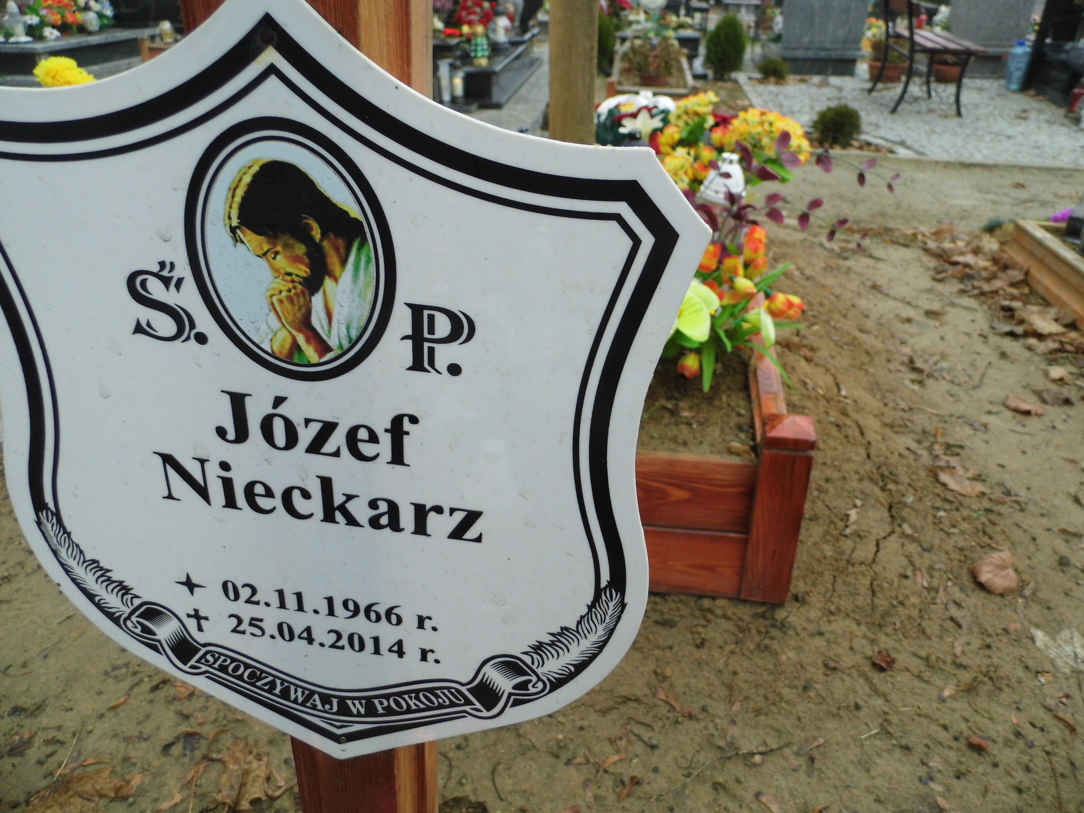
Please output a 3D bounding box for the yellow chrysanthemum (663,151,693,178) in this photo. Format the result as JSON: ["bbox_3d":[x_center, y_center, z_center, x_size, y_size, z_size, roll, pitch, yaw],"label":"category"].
[{"bbox_3d":[0.305,-0.554,1.800,0.086,0.064,0.070,6,30,11],"label":"yellow chrysanthemum"}]

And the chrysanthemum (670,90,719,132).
[{"bbox_3d":[0.367,-0.716,1.900,0.127,0.100,0.100,3,30,6],"label":"chrysanthemum"}]

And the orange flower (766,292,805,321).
[{"bbox_3d":[0.451,-0.185,1.450,0.070,0.053,0.052,12,32,20],"label":"orange flower"}]

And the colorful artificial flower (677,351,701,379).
[{"bbox_3d":[0.258,-0.073,1.380,0.043,0.048,0.047,3,30,6],"label":"colorful artificial flower"}]

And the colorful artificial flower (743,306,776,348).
[{"bbox_3d":[0.391,-0.143,1.410,0.060,0.070,0.055,10,31,17],"label":"colorful artificial flower"}]

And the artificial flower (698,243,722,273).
[{"bbox_3d":[0.318,-0.285,1.500,0.050,0.057,0.050,3,30,6],"label":"artificial flower"}]

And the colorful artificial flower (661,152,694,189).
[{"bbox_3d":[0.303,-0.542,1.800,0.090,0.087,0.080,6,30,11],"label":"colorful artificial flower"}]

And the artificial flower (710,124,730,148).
[{"bbox_3d":[0.422,-0.643,1.860,0.046,0.055,0.047,0,29,0],"label":"artificial flower"}]

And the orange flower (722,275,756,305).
[{"bbox_3d":[0.360,-0.213,1.430,0.065,0.052,0.055,-16,33,-26],"label":"orange flower"}]

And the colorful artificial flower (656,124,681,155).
[{"bbox_3d":[0.298,-0.627,1.840,0.060,0.071,0.055,6,30,11],"label":"colorful artificial flower"}]

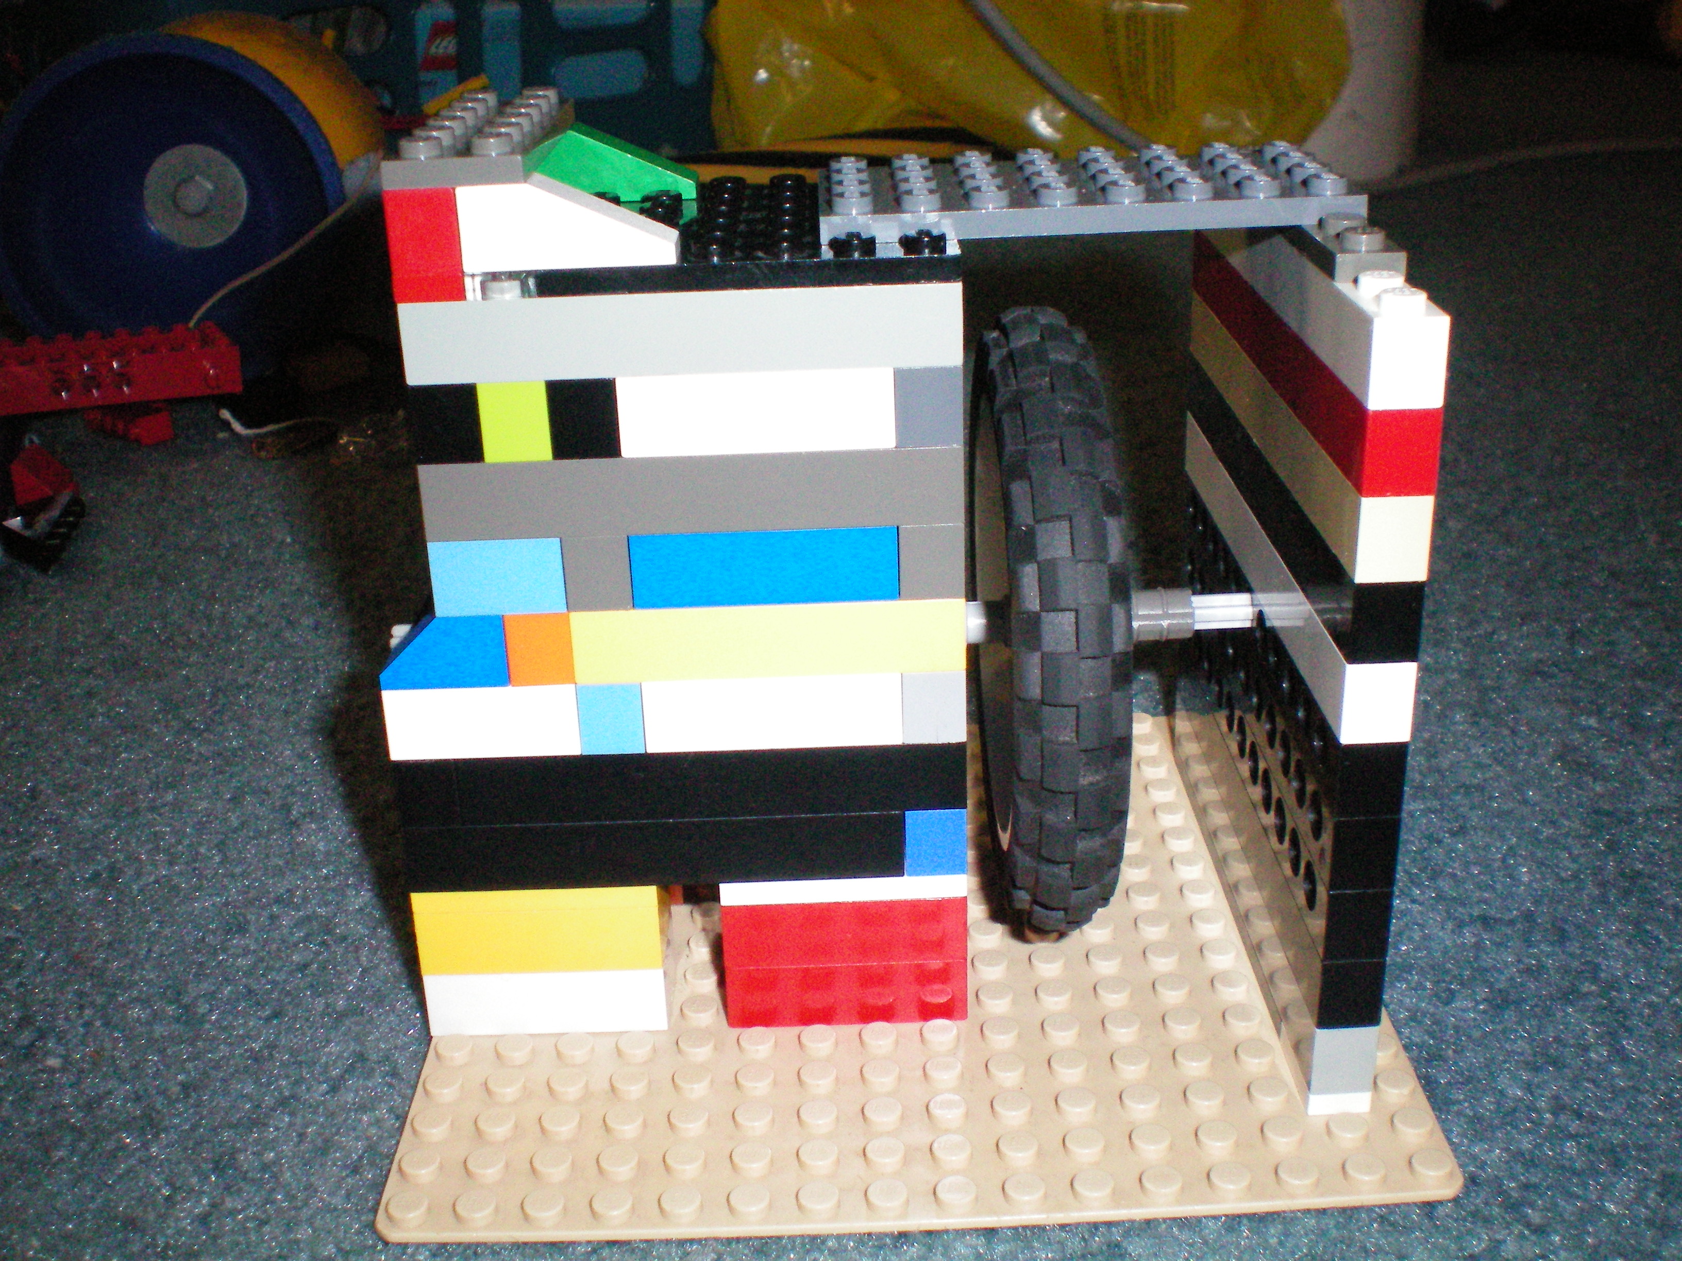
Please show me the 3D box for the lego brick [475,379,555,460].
[{"bbox_3d":[-0.038,-0.026,0.217,0.008,0.010,0.009,-2,23,0],"label":"lego brick"}]

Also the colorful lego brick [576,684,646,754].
[{"bbox_3d":[-0.029,0.009,0.233,0.008,0.010,0.008,-2,23,0],"label":"colorful lego brick"}]

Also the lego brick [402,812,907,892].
[{"bbox_3d":[-0.024,0.027,0.240,0.064,0.010,0.008,-2,23,0],"label":"lego brick"}]

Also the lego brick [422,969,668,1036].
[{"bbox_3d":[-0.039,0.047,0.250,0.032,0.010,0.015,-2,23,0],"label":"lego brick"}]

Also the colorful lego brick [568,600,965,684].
[{"bbox_3d":[-0.009,0.000,0.230,0.048,0.010,0.008,-2,23,0],"label":"colorful lego brick"}]

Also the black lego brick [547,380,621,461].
[{"bbox_3d":[-0.030,-0.026,0.218,0.008,0.010,0.008,-2,23,0],"label":"black lego brick"}]

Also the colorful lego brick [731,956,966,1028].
[{"bbox_3d":[0.001,0.045,0.252,0.032,0.010,0.016,-2,23,0],"label":"colorful lego brick"}]

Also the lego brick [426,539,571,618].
[{"bbox_3d":[-0.041,-0.008,0.226,0.016,0.010,0.008,-2,23,0],"label":"lego brick"}]

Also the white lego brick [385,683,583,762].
[{"bbox_3d":[-0.045,0.010,0.234,0.024,0.010,0.008,-2,23,0],"label":"white lego brick"}]

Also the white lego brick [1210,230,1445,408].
[{"bbox_3d":[0.057,-0.046,0.231,0.008,0.011,0.092,-2,23,0],"label":"white lego brick"}]

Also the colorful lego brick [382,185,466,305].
[{"bbox_3d":[-0.046,-0.044,0.209,0.008,0.013,0.009,-2,23,0],"label":"colorful lego brick"}]

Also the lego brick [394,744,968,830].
[{"bbox_3d":[-0.020,0.018,0.237,0.072,0.010,0.008,-2,23,0],"label":"lego brick"}]

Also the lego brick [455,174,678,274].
[{"bbox_3d":[-0.031,-0.047,0.210,0.024,0.010,0.008,-2,23,0],"label":"lego brick"}]

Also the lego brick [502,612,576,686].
[{"bbox_3d":[-0.037,0.001,0.228,0.008,0.010,0.009,-2,23,0],"label":"lego brick"}]

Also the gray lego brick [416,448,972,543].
[{"bbox_3d":[-0.018,-0.018,0.222,0.064,0.010,0.008,-2,23,0],"label":"gray lego brick"}]

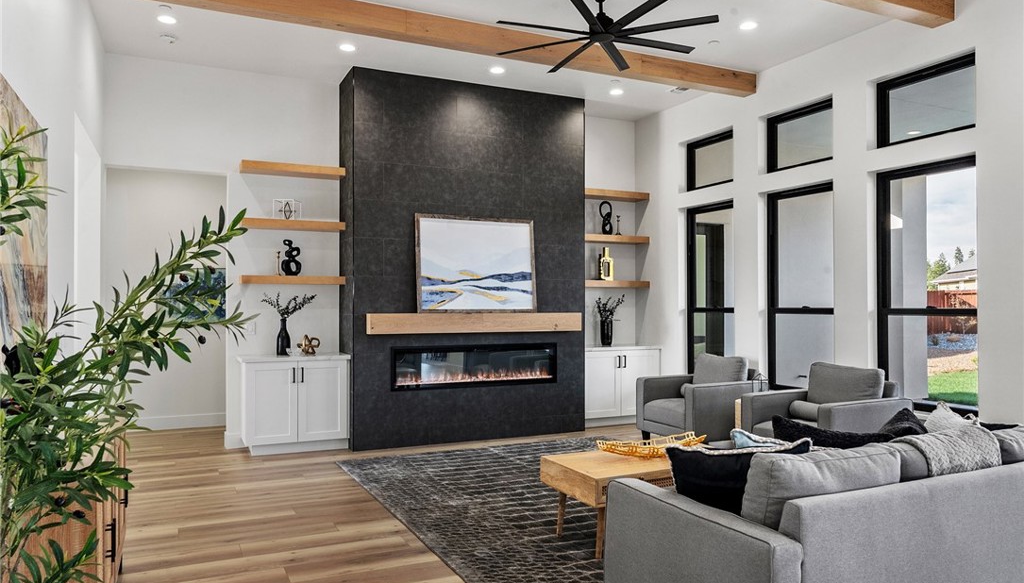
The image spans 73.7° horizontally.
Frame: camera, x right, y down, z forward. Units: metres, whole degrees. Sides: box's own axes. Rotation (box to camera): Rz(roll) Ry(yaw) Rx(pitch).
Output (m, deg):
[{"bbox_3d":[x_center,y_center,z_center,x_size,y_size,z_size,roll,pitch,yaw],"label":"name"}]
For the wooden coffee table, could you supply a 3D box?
[{"bbox_3d":[0.689,1.050,3.497,0.960,0.397,0.480,0,-1,-24],"label":"wooden coffee table"}]

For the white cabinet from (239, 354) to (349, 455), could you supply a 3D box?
[{"bbox_3d":[-1.815,0.923,5.707,0.839,0.783,0.473,0,-1,-24],"label":"white cabinet"}]

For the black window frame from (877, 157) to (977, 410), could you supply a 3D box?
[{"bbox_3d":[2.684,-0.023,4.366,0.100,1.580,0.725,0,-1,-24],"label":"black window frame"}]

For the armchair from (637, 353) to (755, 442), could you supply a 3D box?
[{"bbox_3d":[1.466,0.869,5.256,0.770,0.810,0.705,1,-1,-26],"label":"armchair"}]

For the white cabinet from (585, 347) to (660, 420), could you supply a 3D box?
[{"bbox_3d":[0.986,0.916,6.725,0.852,0.754,0.408,0,-1,-24],"label":"white cabinet"}]

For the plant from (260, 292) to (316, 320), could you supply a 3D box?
[{"bbox_3d":[-1.815,0.114,5.556,0.450,0.215,0.240,0,-1,-24],"label":"plant"}]

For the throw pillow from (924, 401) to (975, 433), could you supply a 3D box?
[{"bbox_3d":[1.556,0.596,2.414,0.450,0.420,0.160,0,14,-24],"label":"throw pillow"}]

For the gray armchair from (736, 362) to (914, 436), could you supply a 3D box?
[{"bbox_3d":[2.008,0.859,4.369,0.790,0.810,0.710,1,-1,-26],"label":"gray armchair"}]

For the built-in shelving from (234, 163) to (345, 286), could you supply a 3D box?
[{"bbox_3d":[-1.860,-0.559,5.836,0.846,1.012,0.239,0,-1,-24],"label":"built-in shelving"}]

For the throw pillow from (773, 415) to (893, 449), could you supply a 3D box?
[{"bbox_3d":[1.319,0.735,2.872,0.499,0.416,0.156,0,19,16],"label":"throw pillow"}]

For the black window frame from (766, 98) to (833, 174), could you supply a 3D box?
[{"bbox_3d":[2.358,-1.226,5.467,0.094,0.478,0.756,0,-1,-24],"label":"black window frame"}]

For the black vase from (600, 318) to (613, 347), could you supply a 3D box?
[{"bbox_3d":[0.954,0.412,6.855,0.118,0.278,0.118,0,-1,0],"label":"black vase"}]

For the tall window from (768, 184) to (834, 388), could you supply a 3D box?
[{"bbox_3d":[2.356,-0.013,5.449,0.094,1.630,0.756,0,-1,-24],"label":"tall window"}]

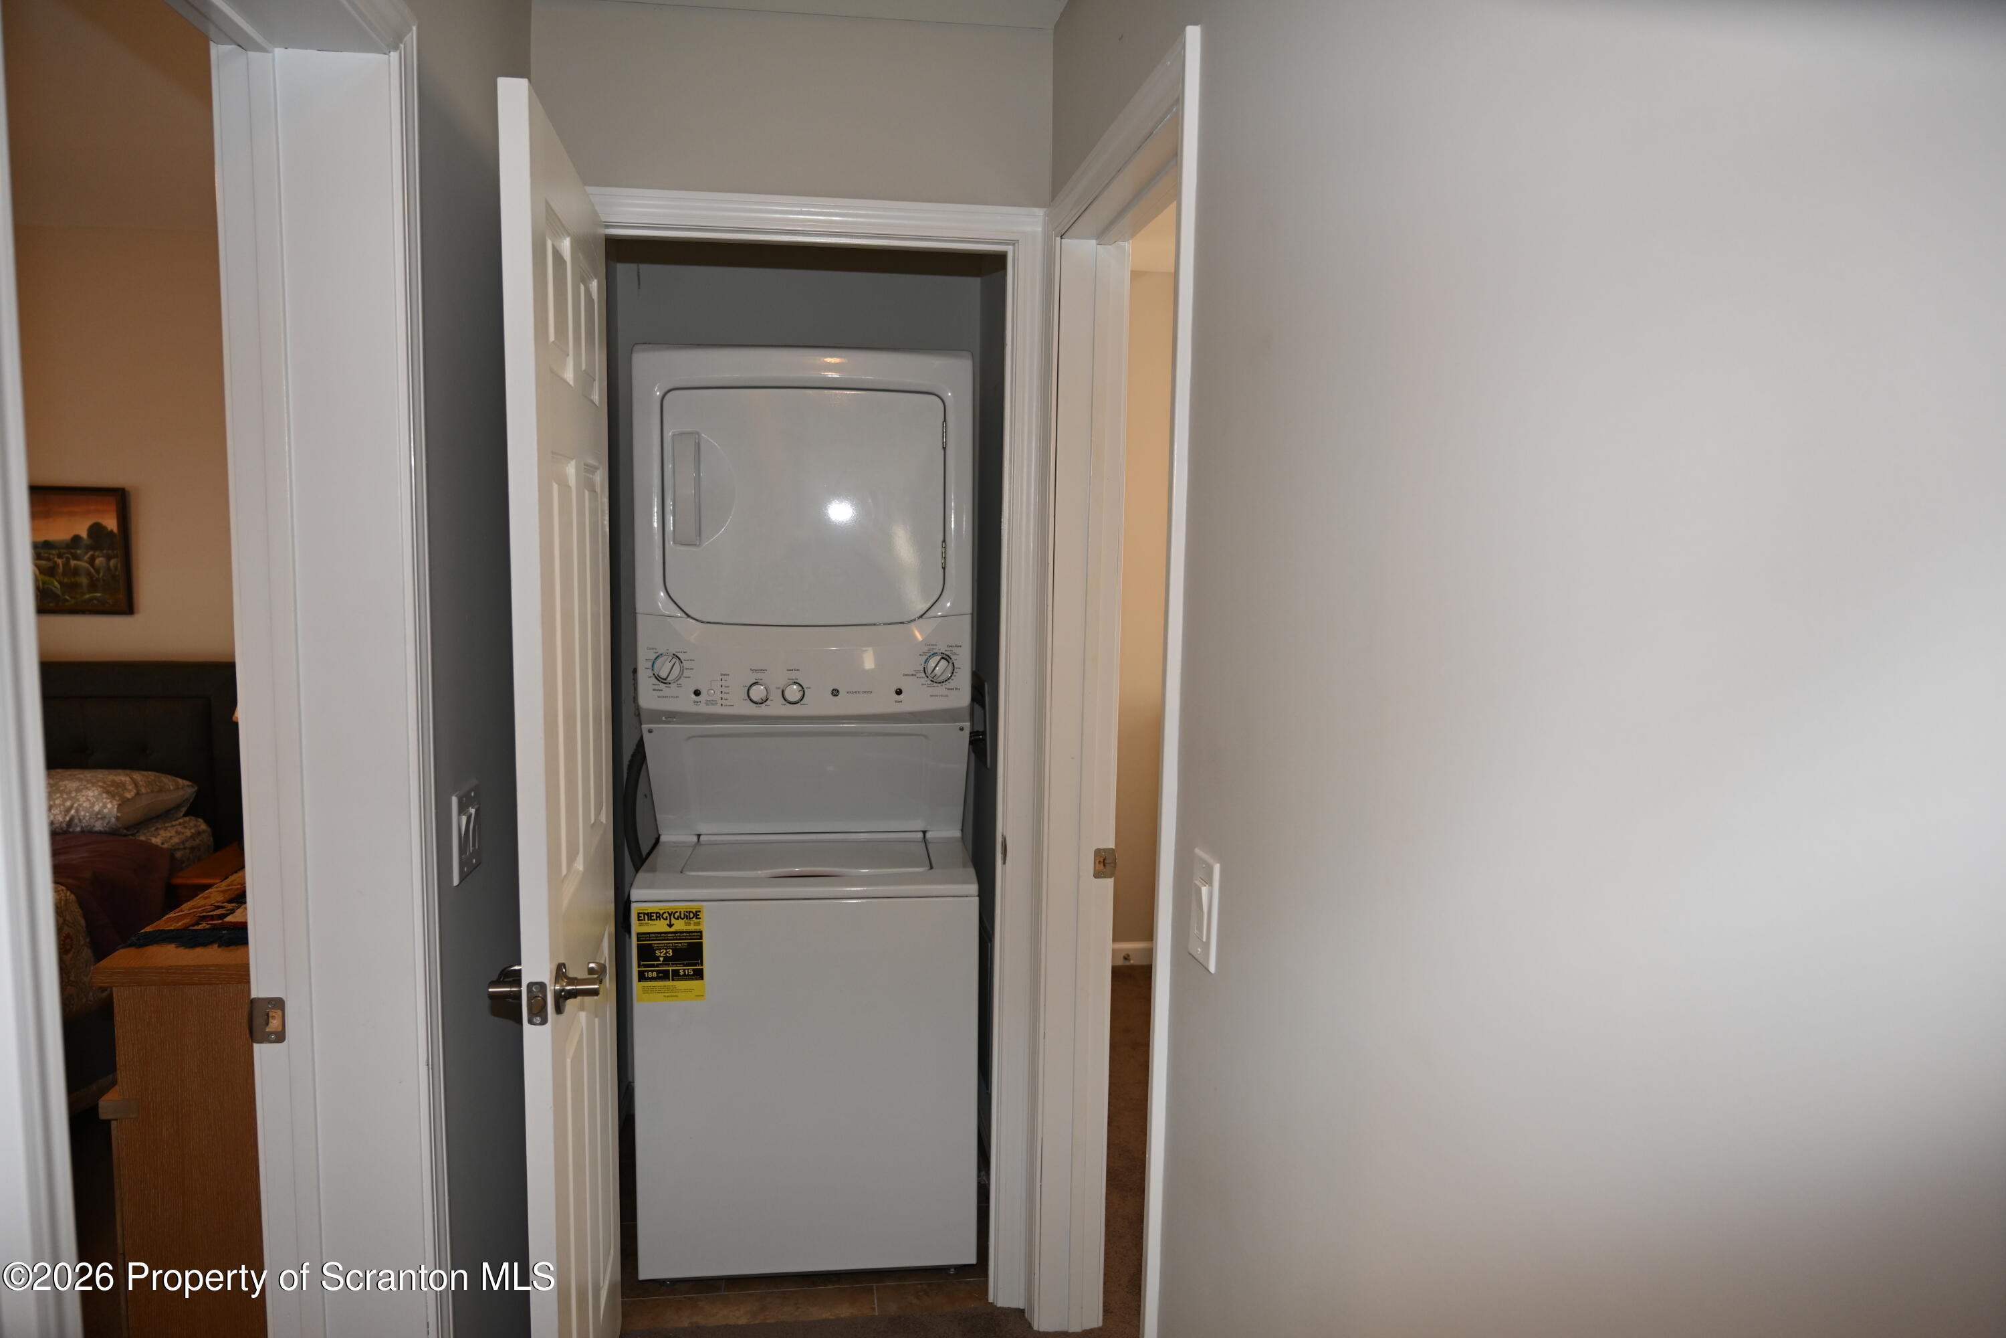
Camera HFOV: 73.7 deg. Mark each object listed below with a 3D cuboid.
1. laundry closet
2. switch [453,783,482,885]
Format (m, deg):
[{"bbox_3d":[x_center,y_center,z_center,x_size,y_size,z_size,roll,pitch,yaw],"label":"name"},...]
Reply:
[{"bbox_3d":[-0.433,0.199,2.971,0.790,2.080,0.900,0,7,-8],"label":"laundry closet"},{"bbox_3d":[-0.754,0.232,1.895,0.013,0.123,0.120,0,7,-8],"label":"switch"}]

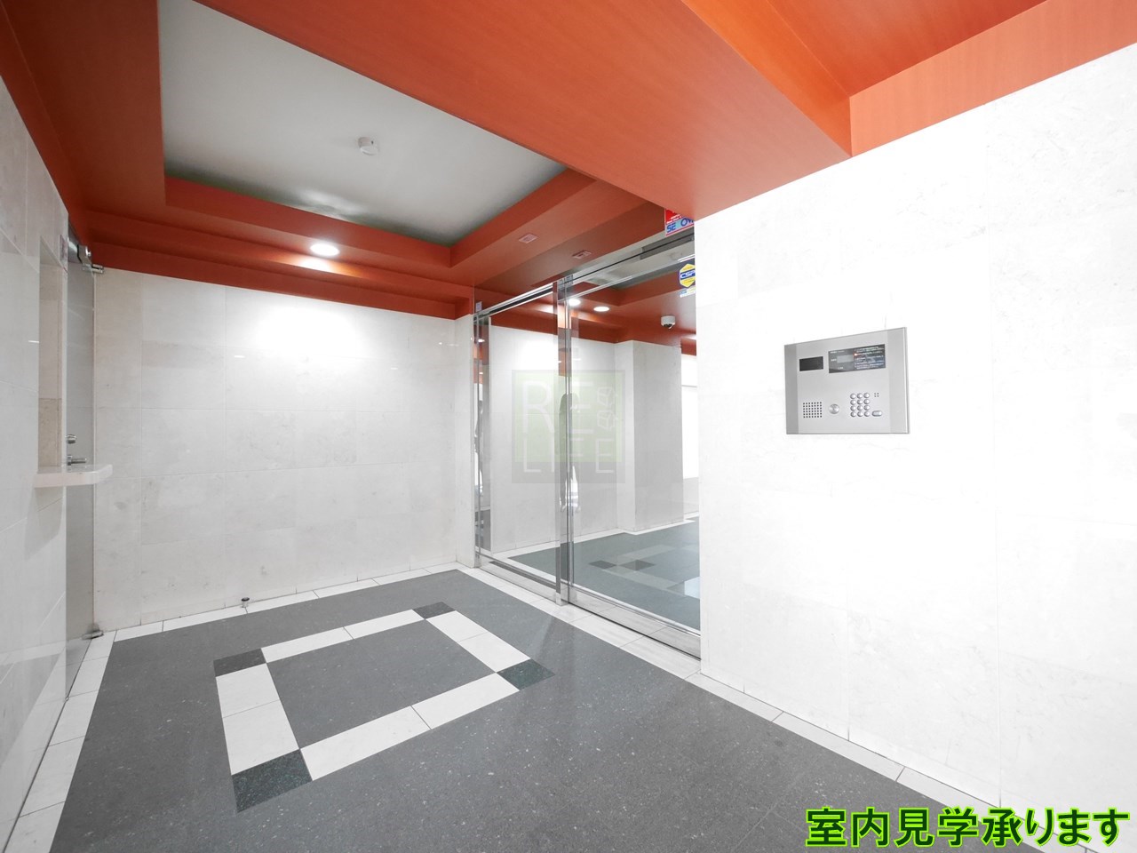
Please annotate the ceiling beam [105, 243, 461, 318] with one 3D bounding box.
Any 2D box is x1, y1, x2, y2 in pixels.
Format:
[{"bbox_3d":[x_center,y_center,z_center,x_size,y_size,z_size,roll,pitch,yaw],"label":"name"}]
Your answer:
[{"bbox_3d":[-1.835,-0.981,3.309,2.207,0.129,0.113,-1,0,-40],"label":"ceiling beam"}]

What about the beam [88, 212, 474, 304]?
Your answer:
[{"bbox_3d":[-1.743,-1.095,3.198,2.207,0.095,0.223,-1,0,-40],"label":"beam"}]

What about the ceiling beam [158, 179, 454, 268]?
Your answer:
[{"bbox_3d":[-1.506,-1.219,2.917,1.570,0.146,0.113,-1,0,-40],"label":"ceiling beam"}]

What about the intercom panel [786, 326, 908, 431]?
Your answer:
[{"bbox_3d":[0.994,-0.147,1.668,0.034,0.350,0.392,0,-1,-40],"label":"intercom panel"}]

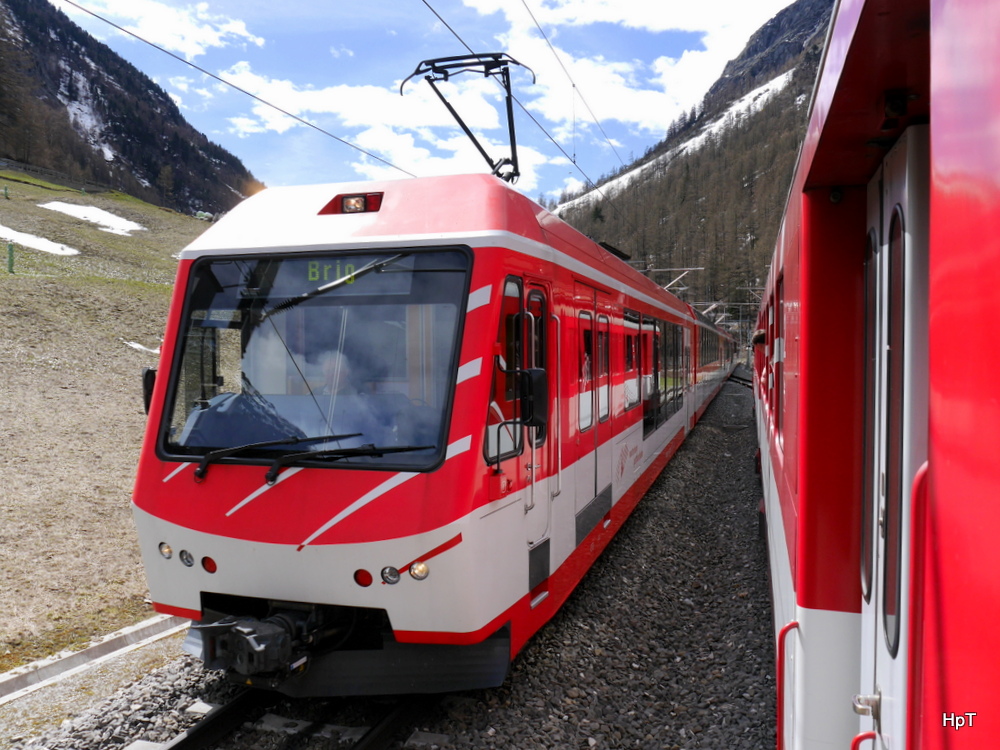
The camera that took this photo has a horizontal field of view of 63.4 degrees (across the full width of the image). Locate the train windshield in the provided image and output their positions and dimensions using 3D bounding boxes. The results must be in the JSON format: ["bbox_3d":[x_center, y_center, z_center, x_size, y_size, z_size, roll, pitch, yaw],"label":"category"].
[{"bbox_3d":[-1.191,-0.133,5.000,1.950,1.370,0.150,0,-18,18],"label":"train windshield"}]

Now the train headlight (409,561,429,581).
[{"bbox_3d":[-0.449,1.098,4.543,0.108,0.108,0.060,0,2,12],"label":"train headlight"}]

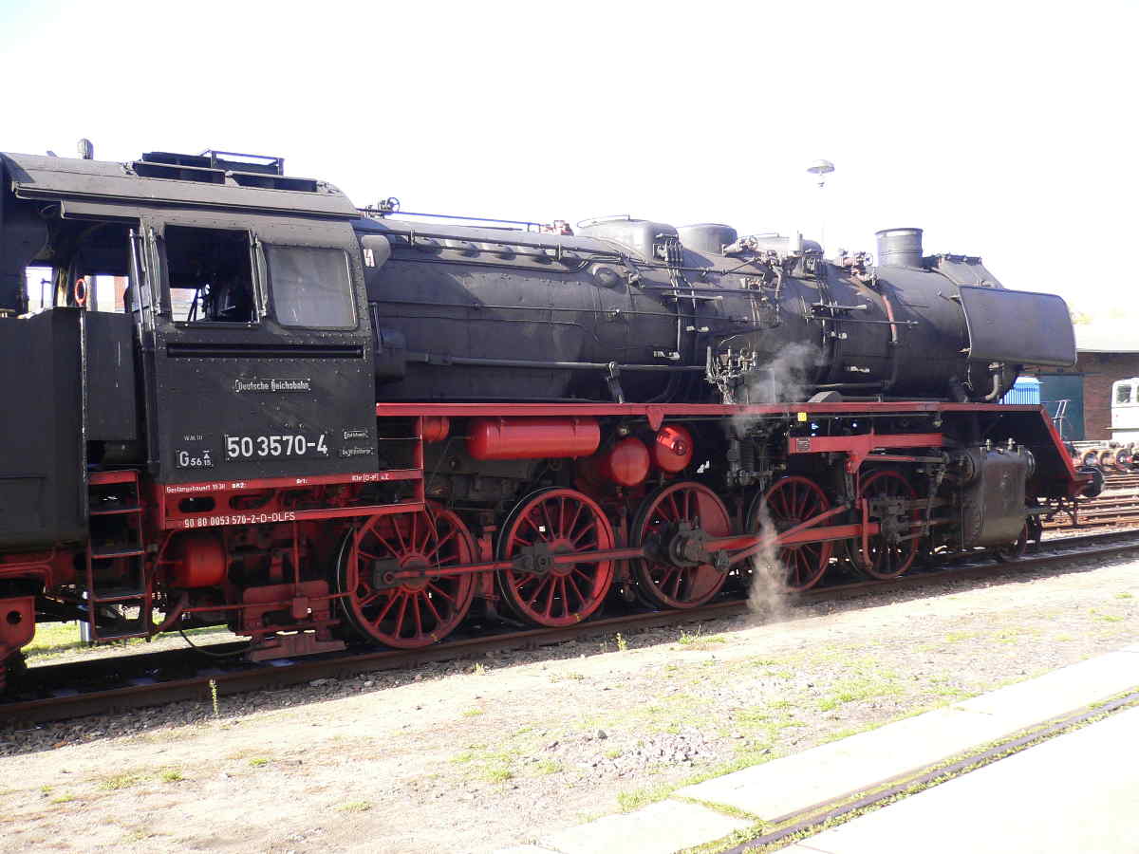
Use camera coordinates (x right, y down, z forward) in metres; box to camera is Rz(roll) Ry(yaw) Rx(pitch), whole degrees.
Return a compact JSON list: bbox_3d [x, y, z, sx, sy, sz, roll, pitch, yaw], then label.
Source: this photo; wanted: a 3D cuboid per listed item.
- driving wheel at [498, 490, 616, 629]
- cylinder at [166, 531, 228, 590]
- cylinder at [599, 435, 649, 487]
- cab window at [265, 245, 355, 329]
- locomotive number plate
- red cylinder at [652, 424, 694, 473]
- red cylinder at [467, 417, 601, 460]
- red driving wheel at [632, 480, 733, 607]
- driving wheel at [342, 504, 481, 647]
[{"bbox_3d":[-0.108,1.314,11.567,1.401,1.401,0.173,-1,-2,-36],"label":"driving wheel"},{"bbox_3d":[-2.969,1.065,9.221,0.416,0.447,0.447,-1,-2,-36],"label":"cylinder"},{"bbox_3d":[0.066,0.409,12.583,0.507,0.507,1.979,-1,-2,-36],"label":"cylinder"},{"bbox_3d":[-2.117,-1.140,9.410,0.710,0.680,0.051,-1,-11,-36],"label":"cab window"},{"bbox_3d":[-2.306,0.153,9.085,0.868,0.176,0.025,-1,-2,-36],"label":"locomotive number plate"},{"bbox_3d":[0.552,0.285,12.946,0.507,0.507,1.979,-1,-2,-36],"label":"red cylinder"},{"bbox_3d":[-0.323,0.096,11.029,1.421,0.416,0.416,-1,-2,-36],"label":"red cylinder"},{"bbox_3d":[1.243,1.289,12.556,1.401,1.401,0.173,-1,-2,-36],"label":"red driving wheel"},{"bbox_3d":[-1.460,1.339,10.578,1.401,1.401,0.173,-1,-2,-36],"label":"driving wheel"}]

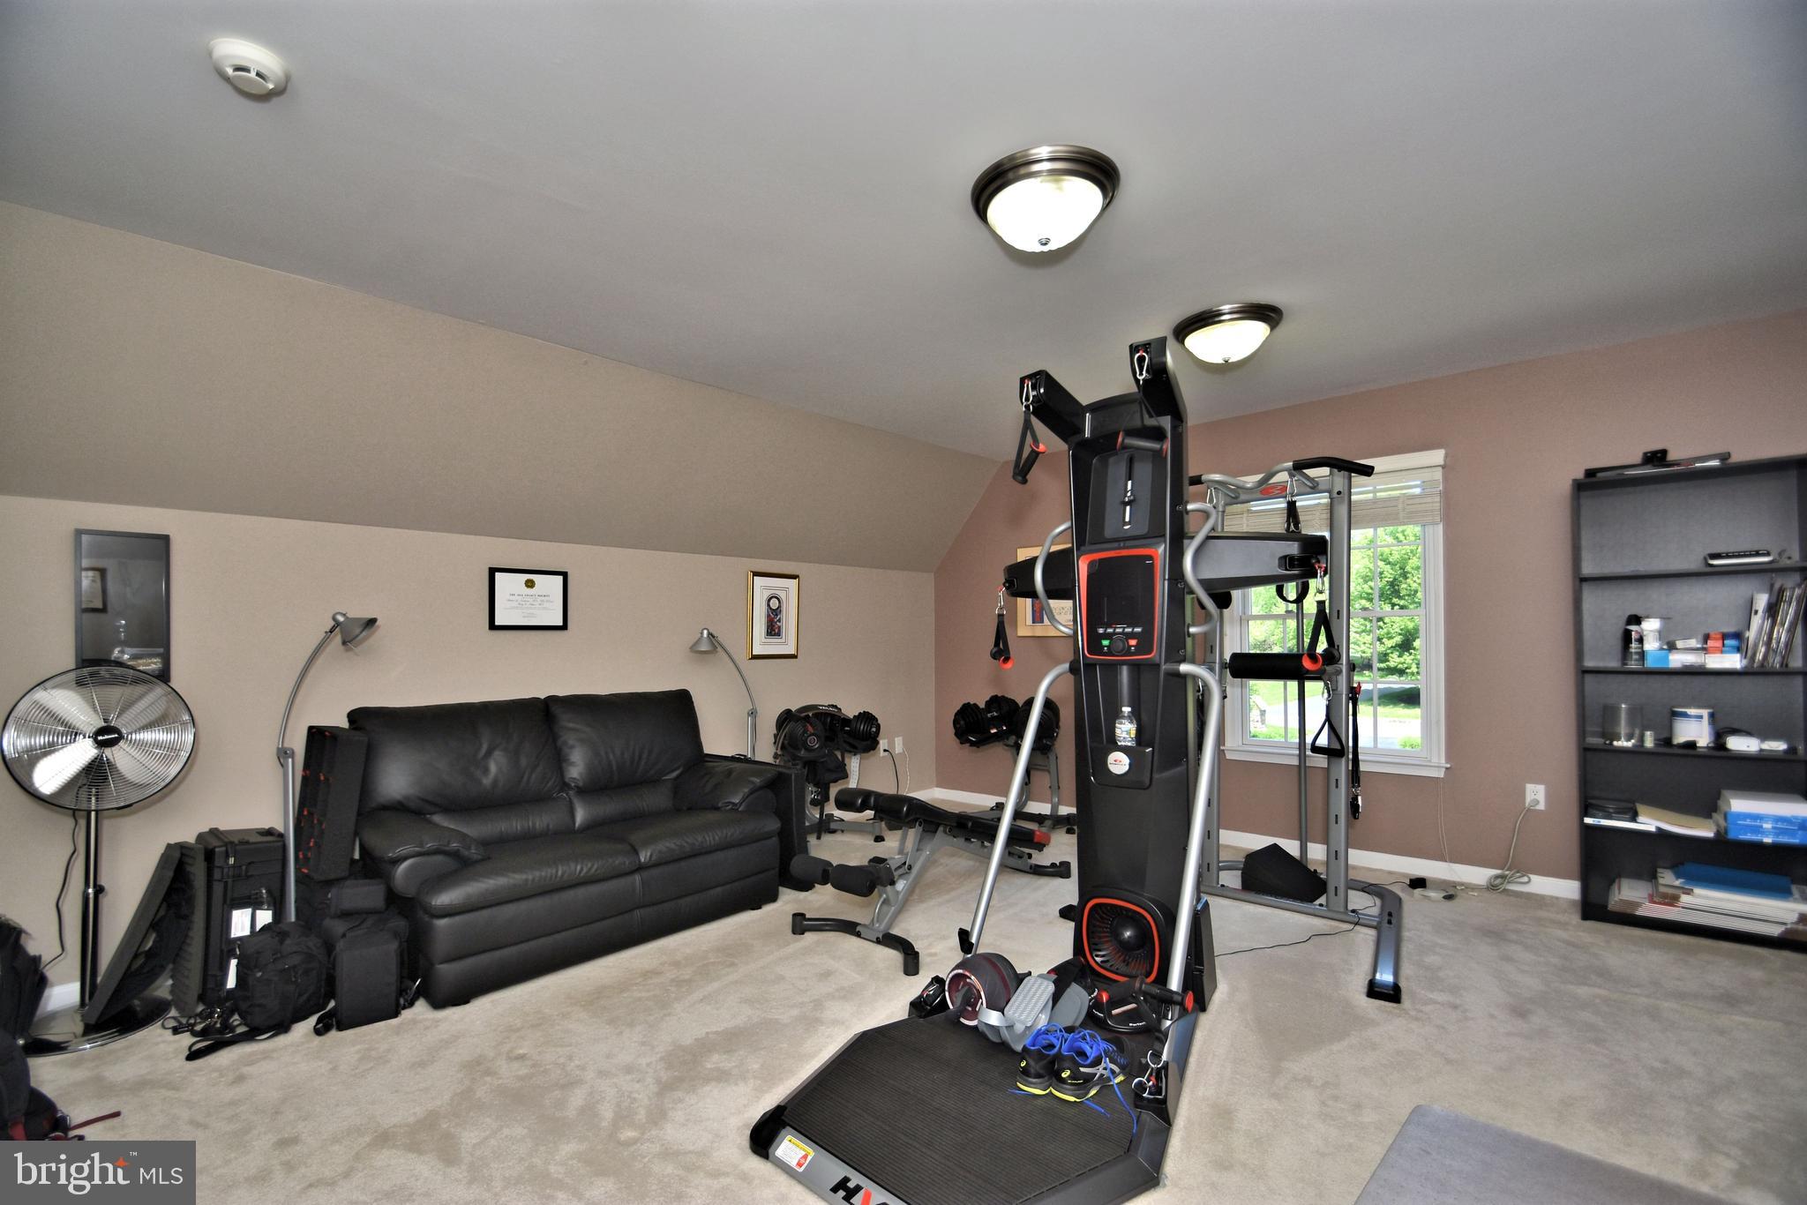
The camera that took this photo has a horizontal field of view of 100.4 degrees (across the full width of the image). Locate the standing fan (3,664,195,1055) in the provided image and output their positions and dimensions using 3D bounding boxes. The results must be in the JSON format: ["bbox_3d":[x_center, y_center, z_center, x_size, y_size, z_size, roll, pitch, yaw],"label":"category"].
[{"bbox_3d":[-2.552,0.759,2.393,0.440,1.170,0.480,-2,-3,34],"label":"standing fan"}]

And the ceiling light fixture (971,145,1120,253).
[{"bbox_3d":[0.377,-1.030,1.991,0.380,0.150,0.380,0,-2,0],"label":"ceiling light fixture"}]

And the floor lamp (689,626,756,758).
[{"bbox_3d":[-0.953,0.770,4.129,0.260,1.270,0.500,-2,-3,44],"label":"floor lamp"}]

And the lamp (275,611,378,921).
[{"bbox_3d":[-2.151,0.697,2.759,0.260,1.320,0.420,-2,-3,44],"label":"lamp"}]

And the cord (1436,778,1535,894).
[{"bbox_3d":[2.645,1.060,3.420,0.400,0.530,0.100,-2,-3,44],"label":"cord"}]

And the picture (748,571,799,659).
[{"bbox_3d":[-0.781,0.084,4.597,0.025,0.518,0.367,-2,-3,44],"label":"picture"}]

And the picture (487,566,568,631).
[{"bbox_3d":[-1.767,-0.012,3.570,0.020,0.283,0.356,-2,-3,44],"label":"picture"}]

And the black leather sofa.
[{"bbox_3d":[-1.391,0.908,3.257,1.690,0.930,0.890,2,-3,-44],"label":"black leather sofa"}]

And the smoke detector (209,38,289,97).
[{"bbox_3d":[-1.339,-1.092,1.542,0.130,0.046,0.130,-2,-3,44],"label":"smoke detector"}]

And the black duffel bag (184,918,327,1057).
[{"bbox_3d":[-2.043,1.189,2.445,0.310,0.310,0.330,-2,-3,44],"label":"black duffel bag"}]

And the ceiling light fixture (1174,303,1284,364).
[{"bbox_3d":[1.226,-0.999,2.866,0.380,0.150,0.380,-2,-3,44],"label":"ceiling light fixture"}]

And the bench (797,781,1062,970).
[{"bbox_3d":[0.171,1.094,3.431,0.640,0.560,1.450,-2,-3,36],"label":"bench"}]

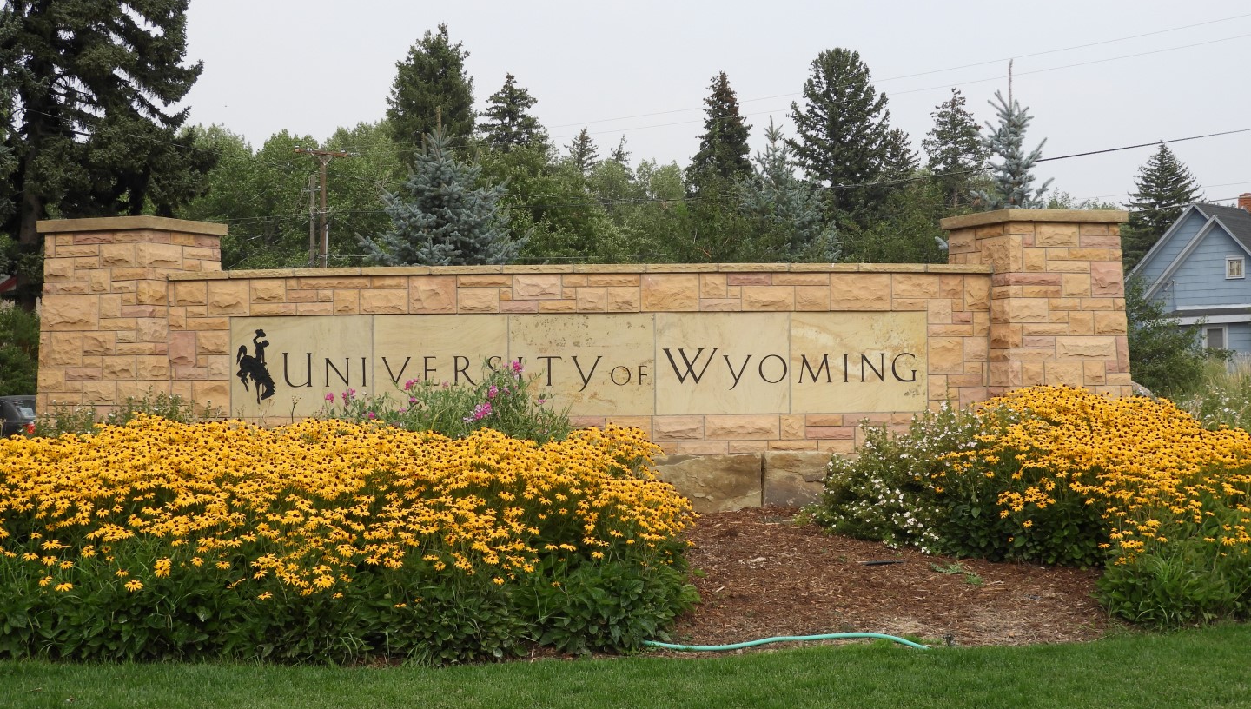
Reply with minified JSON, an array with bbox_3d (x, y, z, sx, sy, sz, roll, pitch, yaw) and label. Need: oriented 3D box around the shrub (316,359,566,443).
[{"bbox_3d":[-1.420,0.640,15.700,2.000,1.200,1.000,0,0,0],"label":"shrub"}]

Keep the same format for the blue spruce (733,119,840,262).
[{"bbox_3d":[3.040,-1.350,40.000,3.700,6.800,3.700,0,0,0],"label":"blue spruce"}]

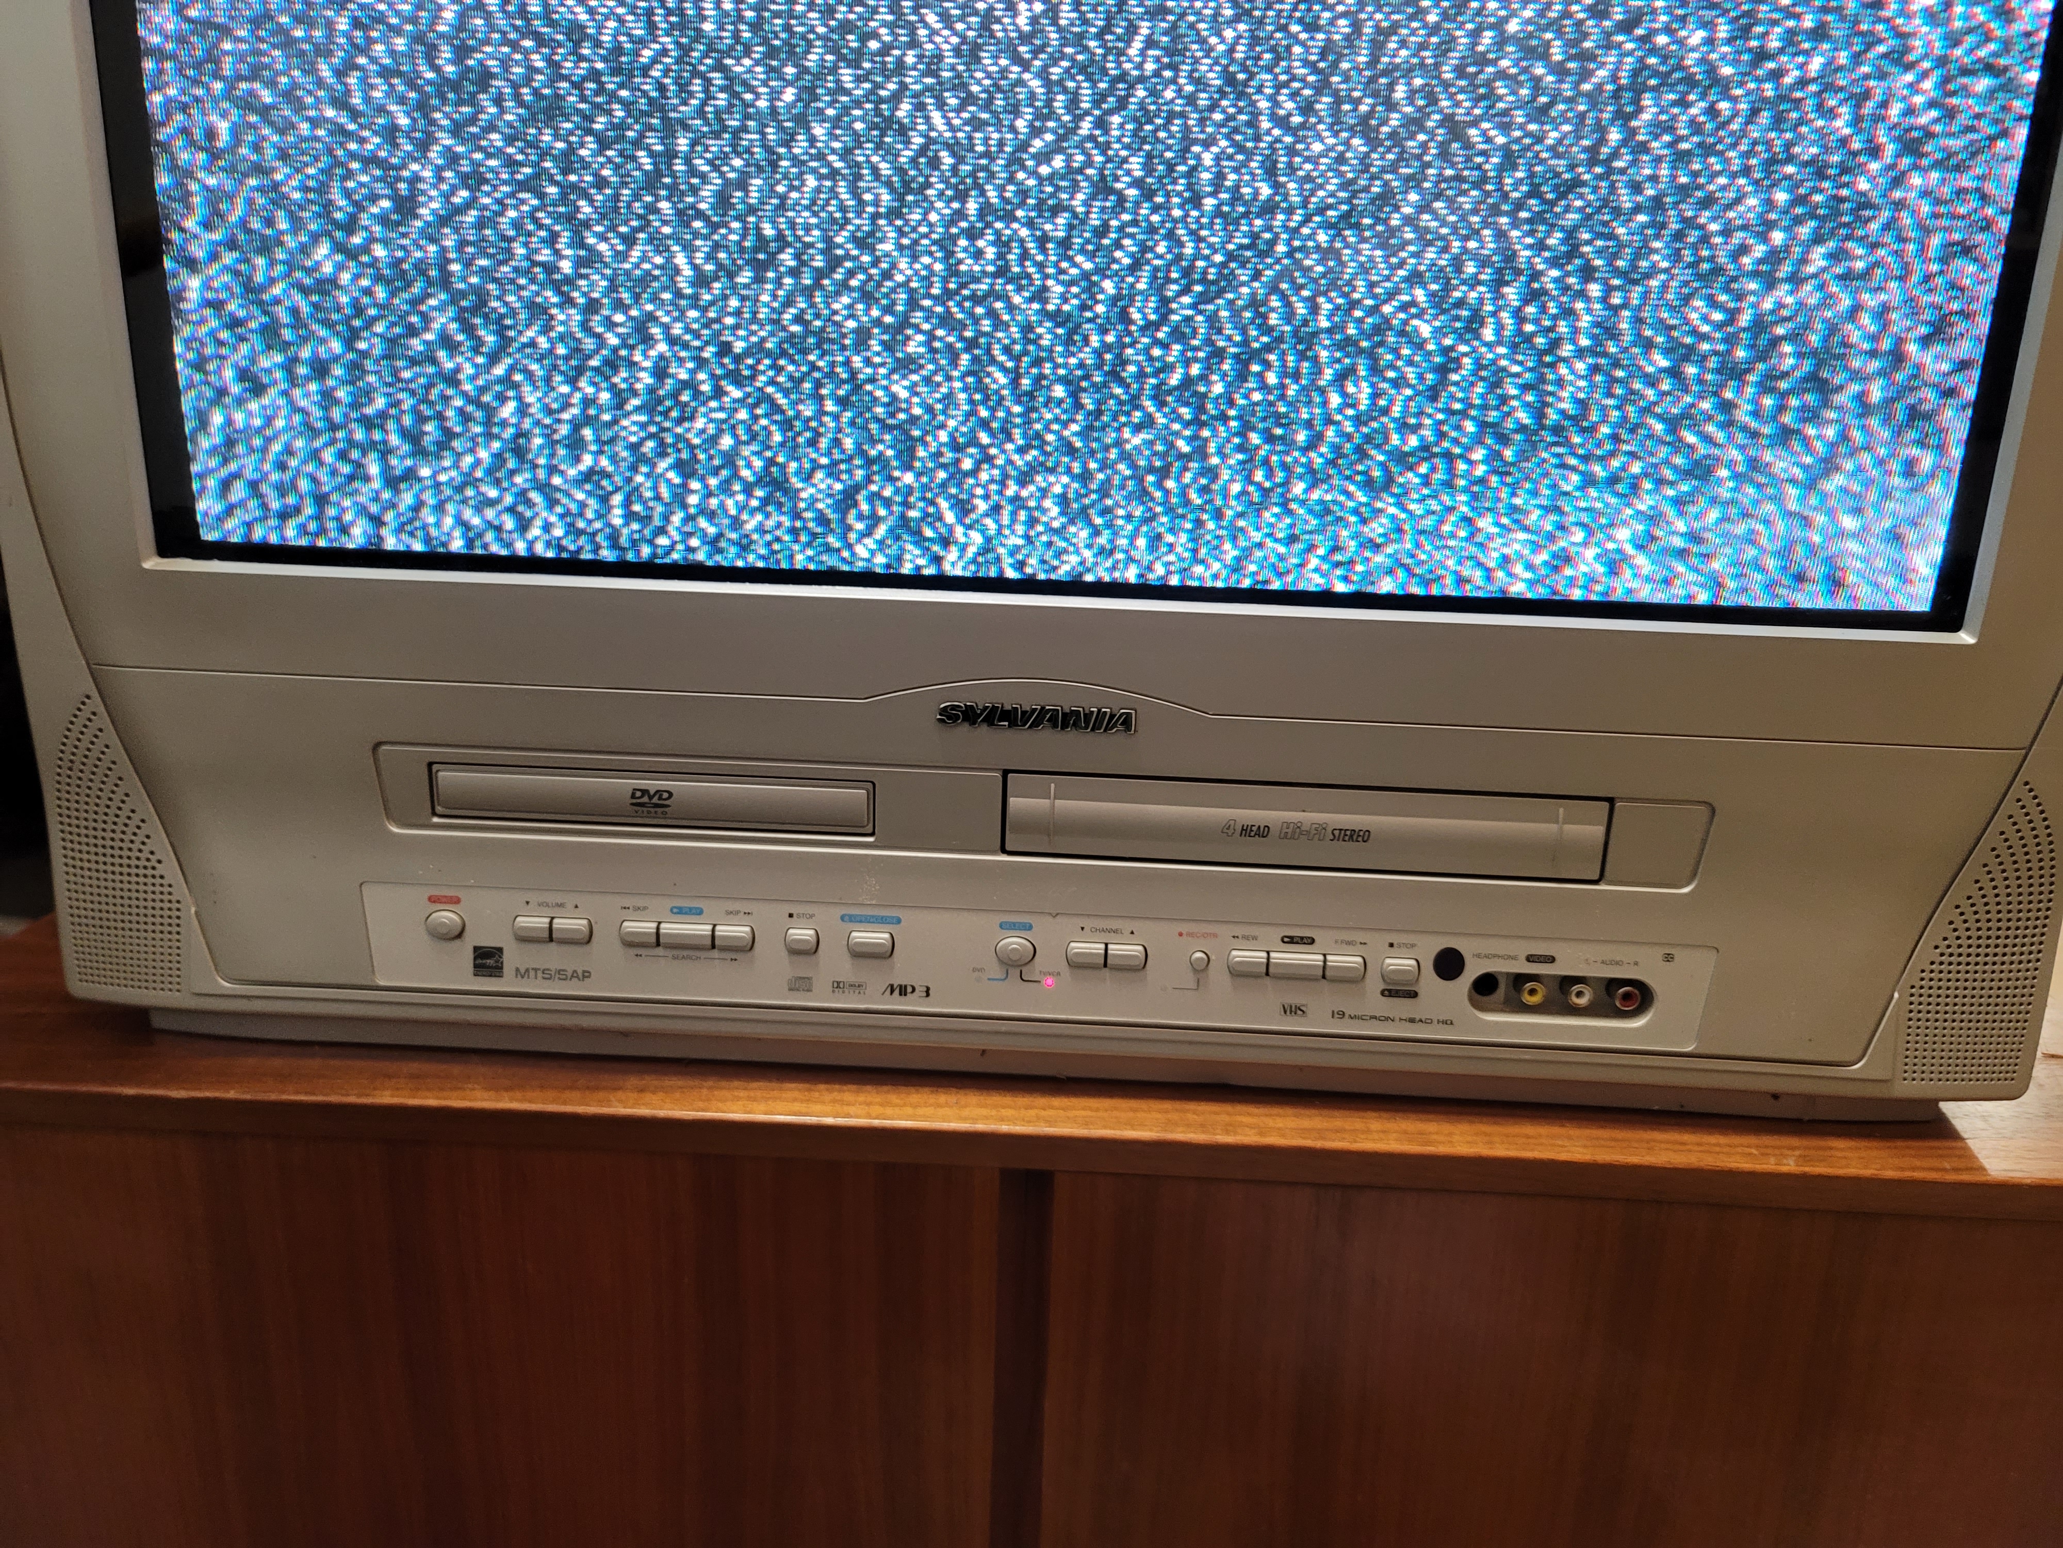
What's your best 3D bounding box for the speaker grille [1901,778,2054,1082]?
[{"bbox_3d":[0.300,0.050,0.472,0.040,0.103,0.012,2,15,-2],"label":"speaker grille"}]

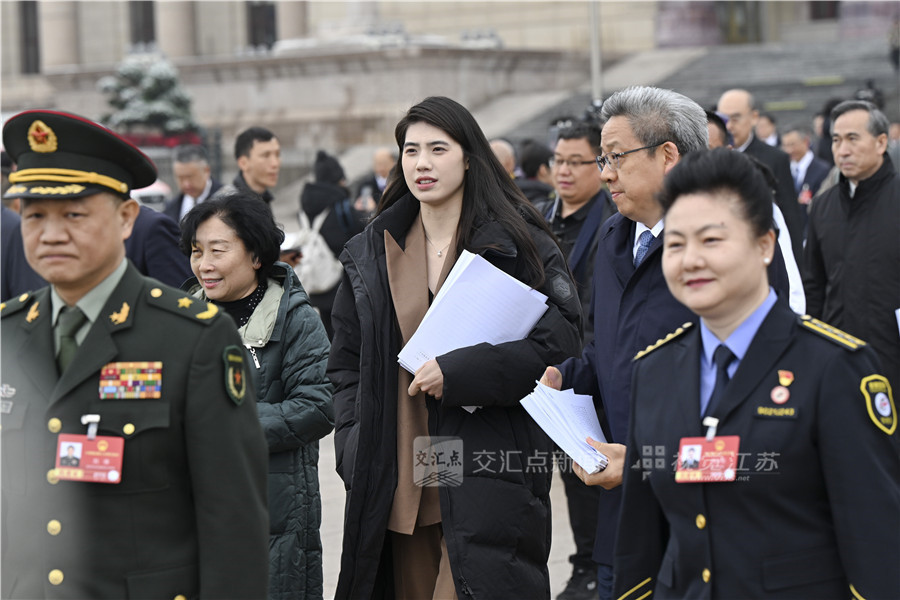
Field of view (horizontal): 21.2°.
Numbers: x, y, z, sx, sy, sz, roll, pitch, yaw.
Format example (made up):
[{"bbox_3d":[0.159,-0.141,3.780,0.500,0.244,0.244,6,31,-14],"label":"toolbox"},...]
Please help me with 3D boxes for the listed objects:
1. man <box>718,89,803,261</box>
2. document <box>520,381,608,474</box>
[{"bbox_3d":[1.230,0.020,9.970,0.550,1.780,0.390,1,5,35],"label":"man"},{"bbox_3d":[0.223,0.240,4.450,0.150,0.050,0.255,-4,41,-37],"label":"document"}]

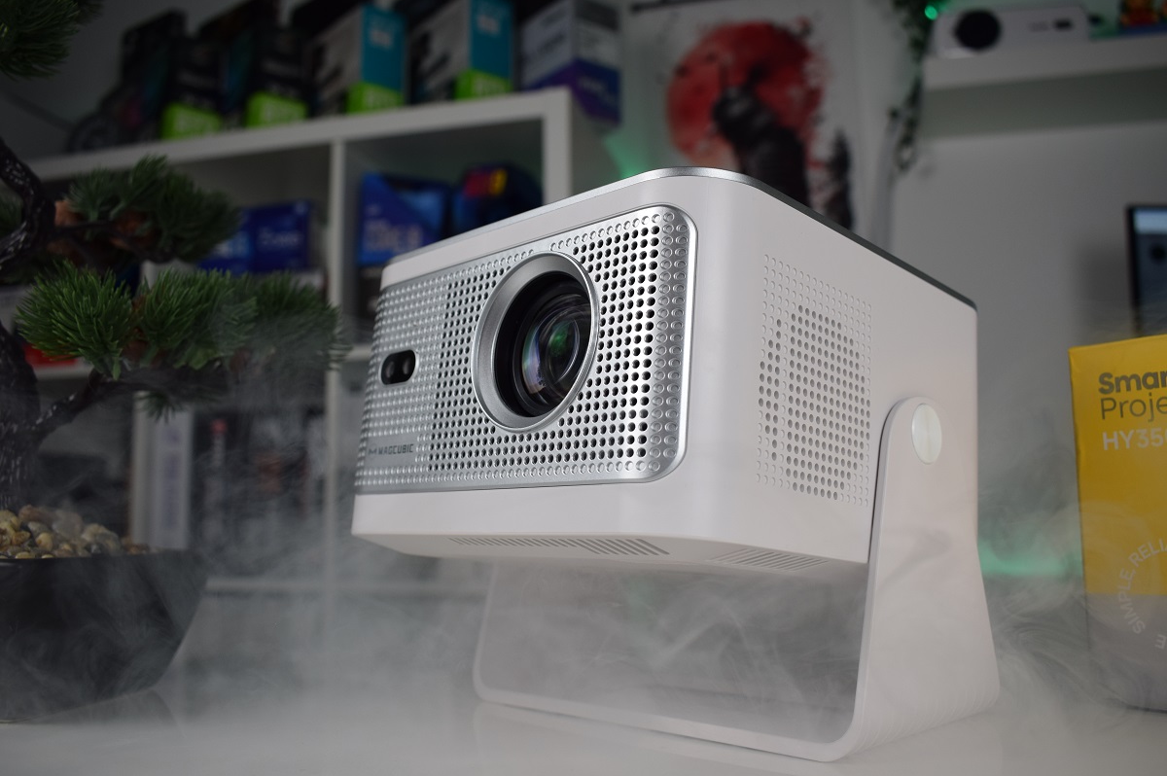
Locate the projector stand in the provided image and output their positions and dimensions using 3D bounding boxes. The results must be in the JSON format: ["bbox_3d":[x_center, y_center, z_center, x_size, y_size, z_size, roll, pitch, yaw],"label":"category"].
[{"bbox_3d":[0.071,0.095,0.552,0.141,0.156,0.255,7,-11,-44],"label":"projector stand"}]

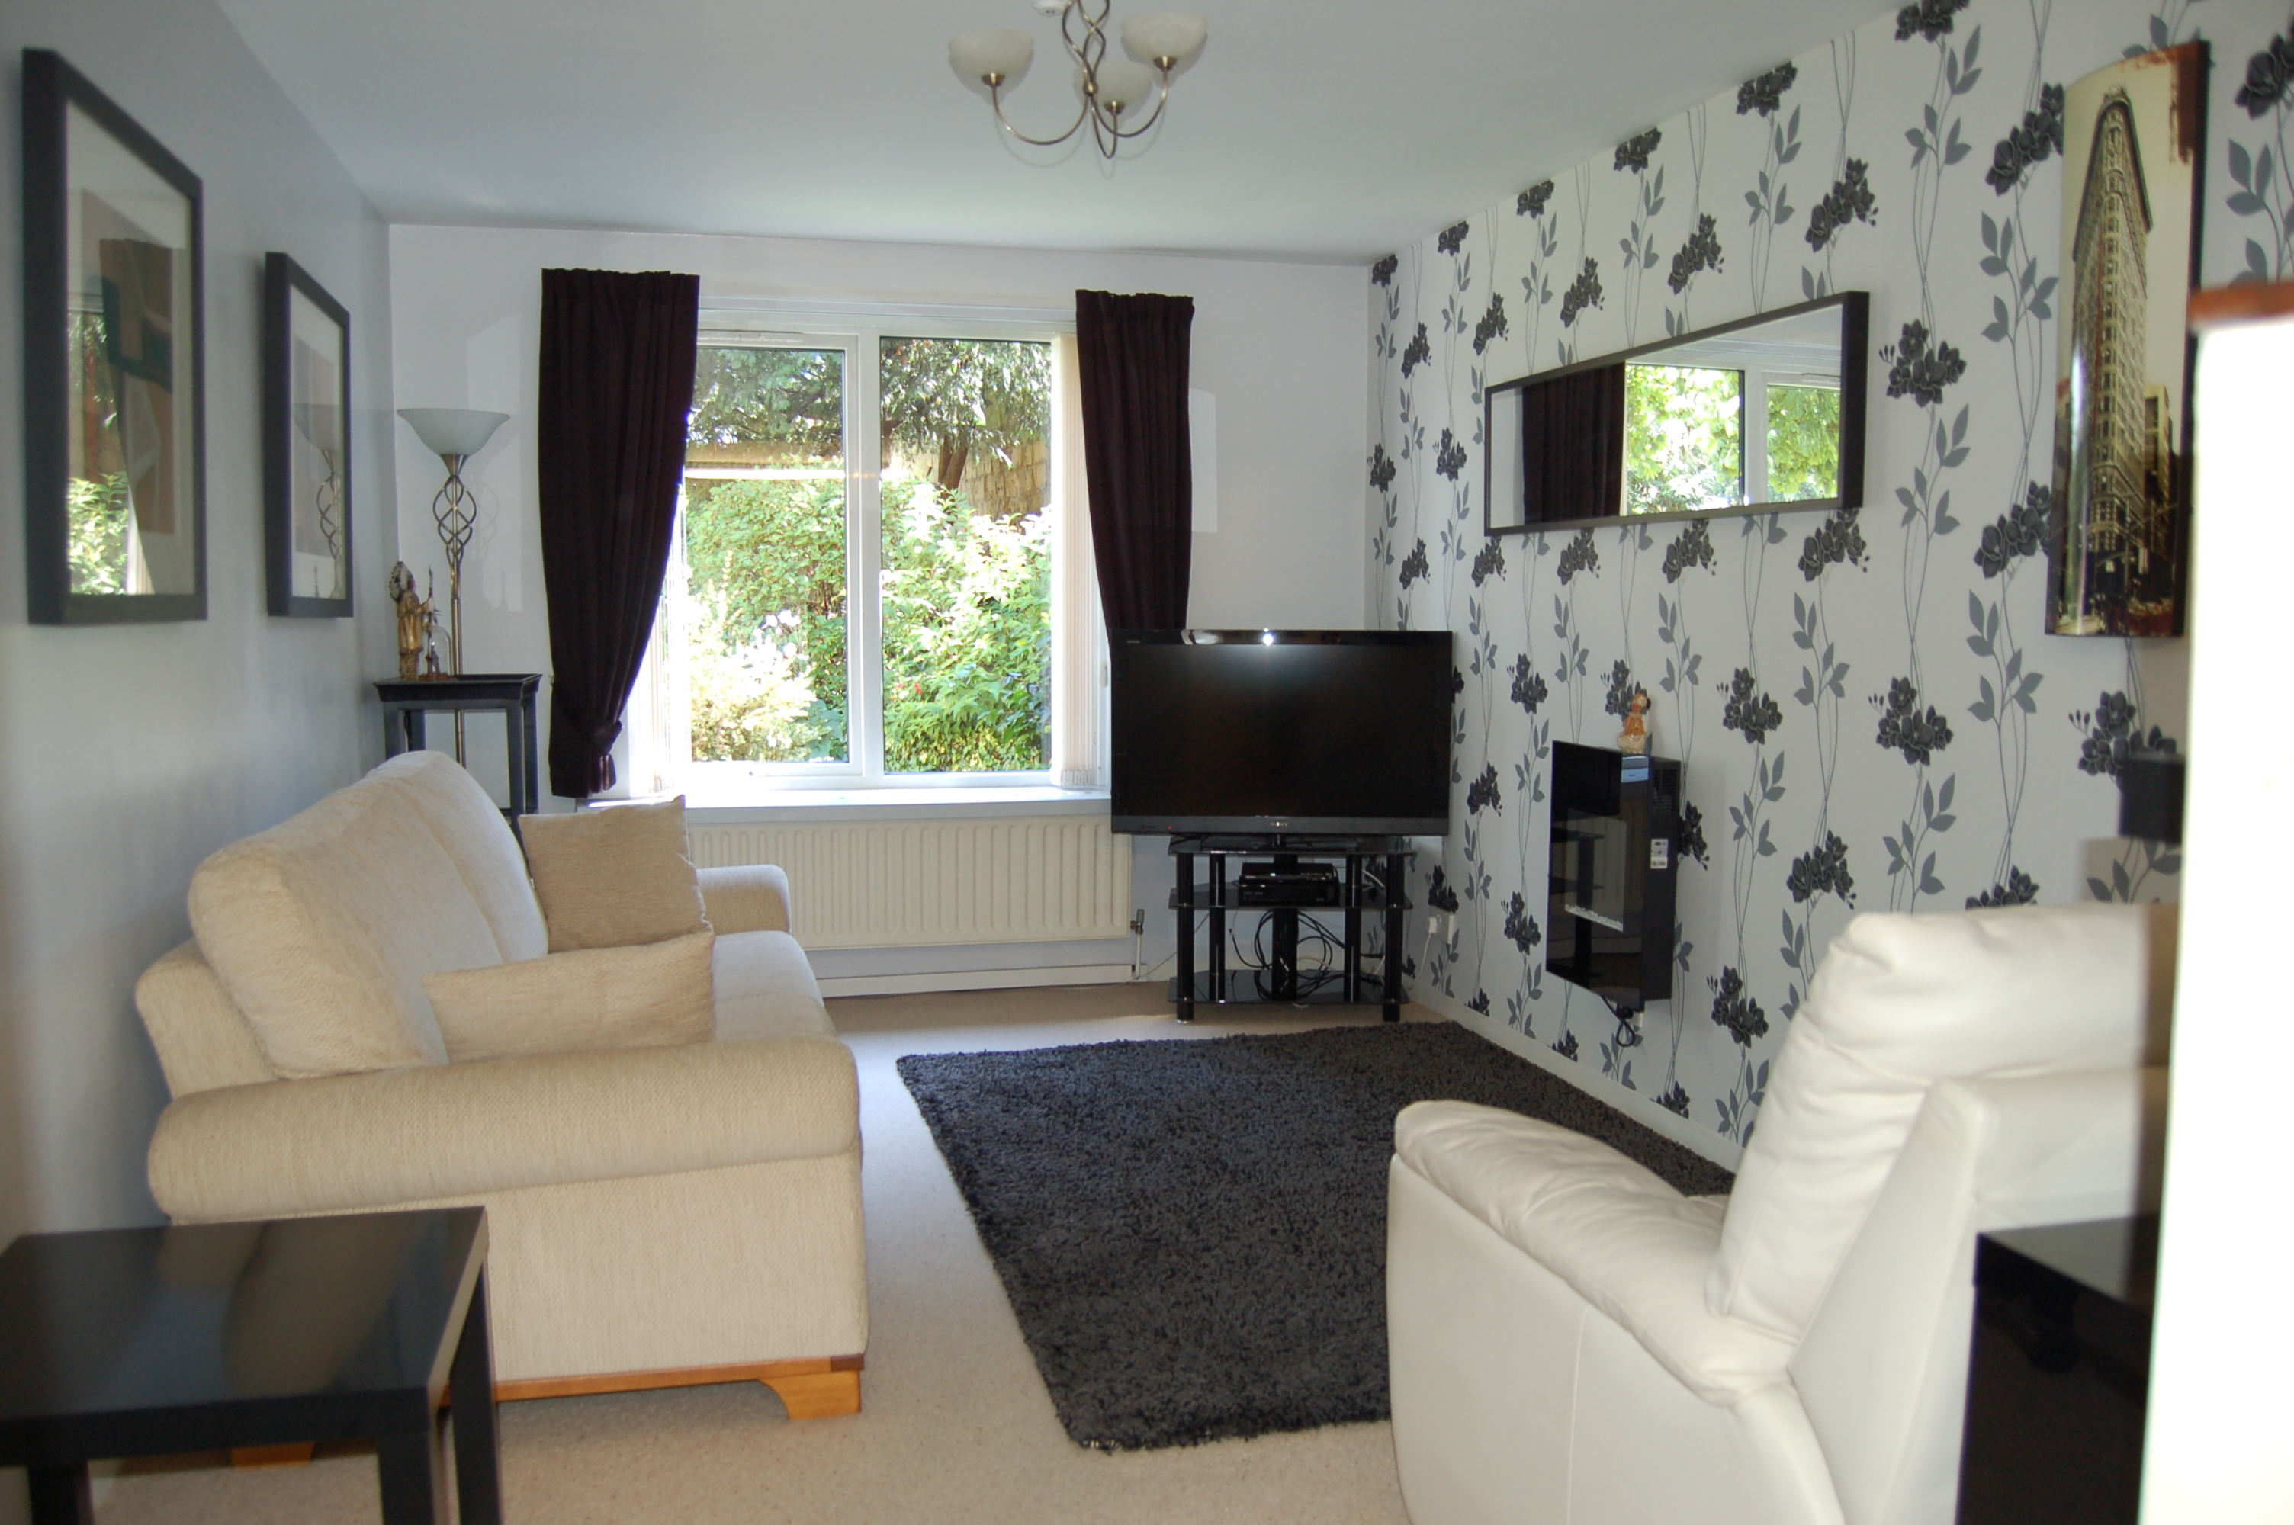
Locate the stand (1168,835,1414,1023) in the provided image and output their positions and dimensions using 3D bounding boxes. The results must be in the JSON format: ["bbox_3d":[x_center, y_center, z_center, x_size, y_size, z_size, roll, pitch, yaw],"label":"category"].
[{"bbox_3d":[0.424,0.519,5.459,0.770,0.531,0.420,1,5,-2],"label":"stand"}]

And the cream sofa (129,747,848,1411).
[{"bbox_3d":[-1.167,0.485,3.422,1.020,0.911,2.020,-1,5,-15],"label":"cream sofa"}]

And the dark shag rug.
[{"bbox_3d":[0.406,0.903,3.900,1.660,0.040,2.300,-1,5,-15],"label":"dark shag rug"}]

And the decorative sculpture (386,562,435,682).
[{"bbox_3d":[-2.009,-0.381,4.687,0.110,0.350,0.105,4,6,31],"label":"decorative sculpture"}]

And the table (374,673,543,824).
[{"bbox_3d":[-1.906,0.287,4.807,0.380,1.041,0.420,-1,5,-15],"label":"table"}]

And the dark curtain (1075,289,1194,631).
[{"bbox_3d":[-0.050,-0.707,5.625,0.400,1.600,0.120,-1,5,-15],"label":"dark curtain"}]

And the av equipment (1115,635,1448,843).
[{"bbox_3d":[0.403,-0.090,5.215,1.020,0.613,0.090,1,5,1],"label":"av equipment"}]

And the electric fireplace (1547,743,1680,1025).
[{"bbox_3d":[1.151,0.262,4.249,0.100,0.595,0.460,-1,5,-15],"label":"electric fireplace"}]

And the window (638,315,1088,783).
[{"bbox_3d":[-0.889,-0.643,5.553,1.520,1.500,0.100,-1,5,-15],"label":"window"}]

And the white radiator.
[{"bbox_3d":[-0.803,0.381,5.535,1.550,0.420,0.100,-1,5,-15],"label":"white radiator"}]

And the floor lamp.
[{"bbox_3d":[-2.015,-0.117,5.032,0.300,1.804,0.300,-1,5,-15],"label":"floor lamp"}]

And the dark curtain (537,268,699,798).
[{"bbox_3d":[-1.587,-0.679,5.219,0.450,1.580,0.120,-1,5,-15],"label":"dark curtain"}]

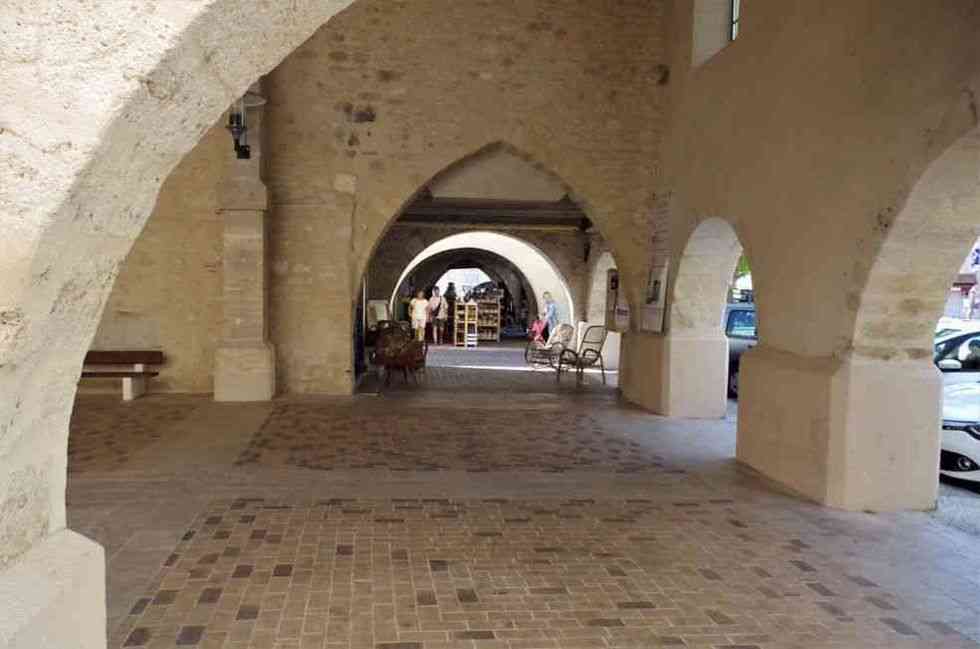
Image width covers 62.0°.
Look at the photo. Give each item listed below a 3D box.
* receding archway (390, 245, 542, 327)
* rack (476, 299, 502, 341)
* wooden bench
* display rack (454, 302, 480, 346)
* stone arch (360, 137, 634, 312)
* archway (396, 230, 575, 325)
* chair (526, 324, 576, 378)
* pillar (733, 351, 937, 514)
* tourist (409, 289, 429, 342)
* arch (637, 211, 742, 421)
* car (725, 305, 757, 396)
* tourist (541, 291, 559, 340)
[{"bbox_3d":[-0.731,-1.101,23.023,4.132,2.158,0.900,0,3,-8],"label":"receding archway"},{"bbox_3d":[-0.037,-0.152,24.507,0.720,1.360,0.420,0,3,-6],"label":"rack"},{"bbox_3d":[-5.690,0.708,11.519,1.950,0.700,0.580,0,3,-8],"label":"wooden bench"},{"bbox_3d":[-0.649,-0.037,22.060,0.620,1.220,0.380,0,3,-8],"label":"display rack"},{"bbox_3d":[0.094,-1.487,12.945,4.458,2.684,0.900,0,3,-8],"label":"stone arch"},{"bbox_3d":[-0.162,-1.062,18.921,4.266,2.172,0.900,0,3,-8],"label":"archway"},{"bbox_3d":[1.251,0.482,16.464,0.900,1.020,0.620,-1,4,-35],"label":"chair"},{"bbox_3d":[2.988,0.778,7.195,0.843,1.200,1.902,0,3,-6],"label":"pillar"},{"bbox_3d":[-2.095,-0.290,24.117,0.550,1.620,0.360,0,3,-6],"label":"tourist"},{"bbox_3d":[3.139,0.005,10.433,0.780,2.700,3.900,0,3,-7],"label":"arch"},{"bbox_3d":[5.977,0.493,15.751,4.200,1.620,1.780,-2,4,-37],"label":"car"},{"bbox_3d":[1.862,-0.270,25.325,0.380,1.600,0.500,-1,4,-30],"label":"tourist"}]

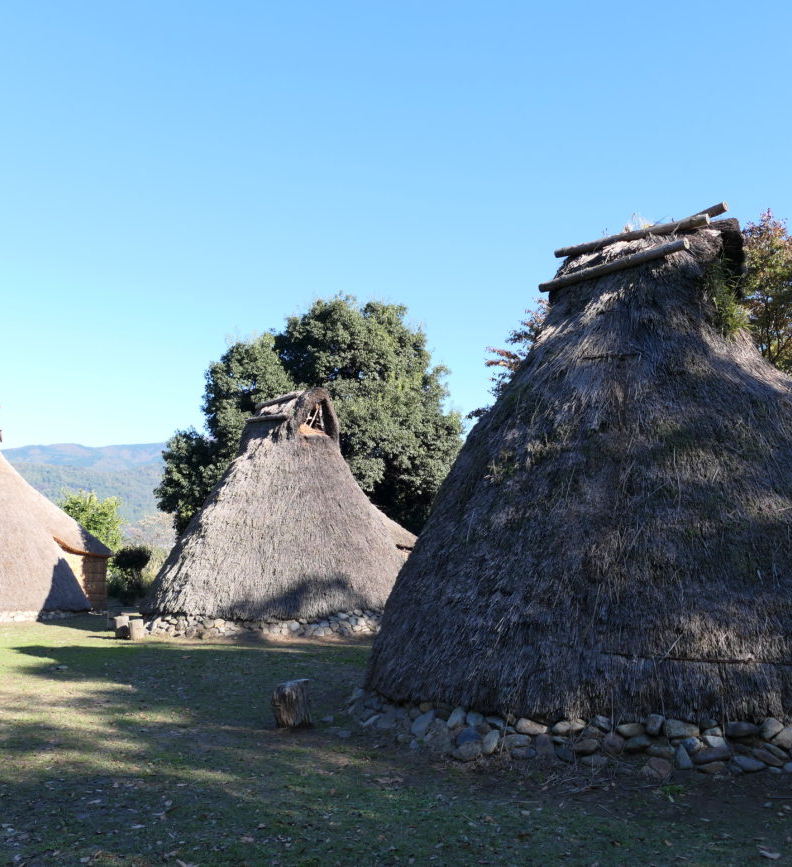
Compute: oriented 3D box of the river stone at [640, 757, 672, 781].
[{"bbox_3d":[1.924,2.468,6.684,0.220,0.160,0.180,0,-8,0],"label":"river stone"}]

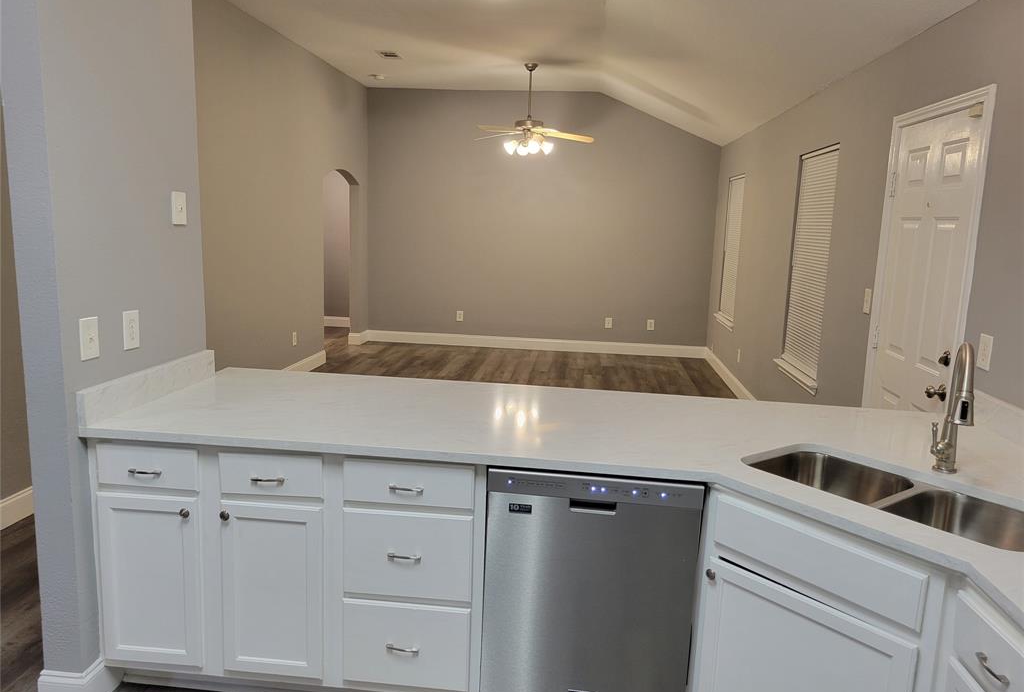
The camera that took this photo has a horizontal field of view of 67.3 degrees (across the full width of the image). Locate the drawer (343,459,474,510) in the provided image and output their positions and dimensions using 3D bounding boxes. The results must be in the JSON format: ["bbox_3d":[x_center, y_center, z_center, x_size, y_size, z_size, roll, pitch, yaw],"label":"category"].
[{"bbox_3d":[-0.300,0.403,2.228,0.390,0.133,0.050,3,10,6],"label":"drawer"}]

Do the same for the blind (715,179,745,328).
[{"bbox_3d":[2.242,-0.991,7.784,0.050,1.425,0.870,3,10,6],"label":"blind"}]

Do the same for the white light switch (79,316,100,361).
[{"bbox_3d":[-1.275,-0.021,2.330,0.012,0.120,0.075,3,10,6],"label":"white light switch"}]

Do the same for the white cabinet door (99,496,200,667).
[{"bbox_3d":[-1.117,0.725,2.382,0.318,0.548,0.025,3,9,5],"label":"white cabinet door"}]

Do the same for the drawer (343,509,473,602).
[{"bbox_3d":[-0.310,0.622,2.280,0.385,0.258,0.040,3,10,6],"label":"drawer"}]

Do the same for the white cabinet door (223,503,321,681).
[{"bbox_3d":[-0.726,0.744,2.345,0.313,0.549,0.025,3,9,5],"label":"white cabinet door"}]

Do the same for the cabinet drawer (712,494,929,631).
[{"bbox_3d":[0.720,0.508,1.869,0.025,0.127,0.540,-5,12,-37],"label":"cabinet drawer"}]

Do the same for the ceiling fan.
[{"bbox_3d":[0.190,-2.255,7.350,1.240,0.840,1.240,3,10,6],"label":"ceiling fan"}]

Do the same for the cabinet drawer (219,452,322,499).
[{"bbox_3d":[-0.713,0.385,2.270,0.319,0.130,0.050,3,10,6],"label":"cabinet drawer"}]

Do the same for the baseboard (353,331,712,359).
[{"bbox_3d":[0.251,-0.017,9.239,4.072,0.136,0.022,3,10,6],"label":"baseboard"}]

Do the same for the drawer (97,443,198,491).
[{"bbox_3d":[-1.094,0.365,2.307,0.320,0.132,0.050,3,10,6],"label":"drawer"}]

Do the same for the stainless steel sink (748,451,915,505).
[{"bbox_3d":[0.898,0.469,2.200,0.367,0.190,0.355,-5,12,-37],"label":"stainless steel sink"}]

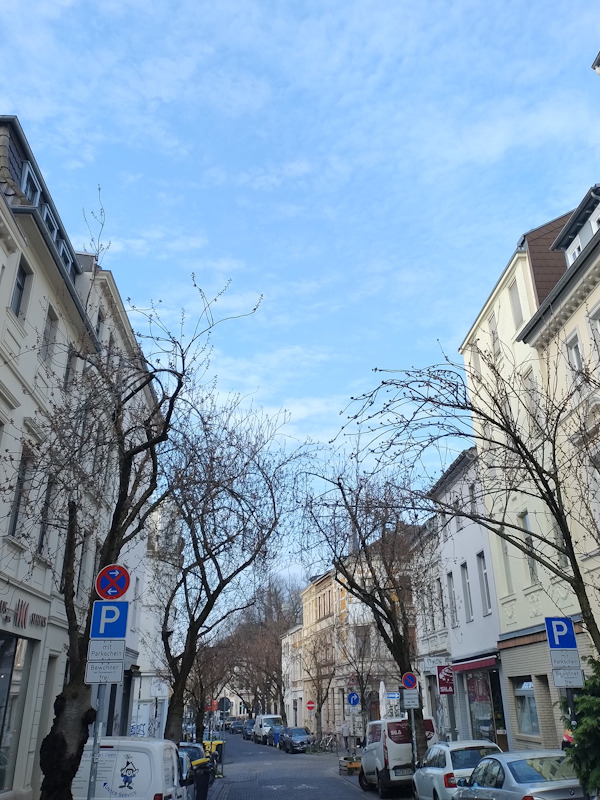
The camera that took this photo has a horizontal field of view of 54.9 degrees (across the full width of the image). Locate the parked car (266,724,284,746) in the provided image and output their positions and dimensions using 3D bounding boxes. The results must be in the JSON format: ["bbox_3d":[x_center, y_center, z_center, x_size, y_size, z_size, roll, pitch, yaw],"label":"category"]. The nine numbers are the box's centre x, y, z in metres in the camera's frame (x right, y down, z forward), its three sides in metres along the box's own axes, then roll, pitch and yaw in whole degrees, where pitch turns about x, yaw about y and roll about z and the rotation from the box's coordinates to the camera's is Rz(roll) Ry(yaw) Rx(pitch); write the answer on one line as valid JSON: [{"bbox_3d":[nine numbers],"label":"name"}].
[{"bbox_3d":[-2.163,29.631,51.000,1.760,1.500,4.100,4,-26,-9],"label":"parked car"}]

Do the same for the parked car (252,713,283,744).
[{"bbox_3d":[-3.212,33.075,58.000,2.080,2.400,5.400,4,-26,-9],"label":"parked car"}]

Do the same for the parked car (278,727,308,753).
[{"bbox_3d":[-0.489,25.575,43.500,1.820,1.530,4.300,4,-26,-9],"label":"parked car"}]

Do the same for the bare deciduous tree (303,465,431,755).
[{"bbox_3d":[2.200,7.411,18.889,4.300,9.600,4.400,2,-26,-5],"label":"bare deciduous tree"}]

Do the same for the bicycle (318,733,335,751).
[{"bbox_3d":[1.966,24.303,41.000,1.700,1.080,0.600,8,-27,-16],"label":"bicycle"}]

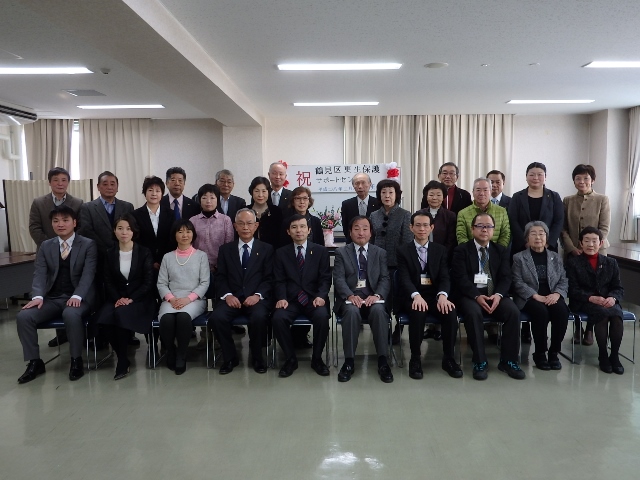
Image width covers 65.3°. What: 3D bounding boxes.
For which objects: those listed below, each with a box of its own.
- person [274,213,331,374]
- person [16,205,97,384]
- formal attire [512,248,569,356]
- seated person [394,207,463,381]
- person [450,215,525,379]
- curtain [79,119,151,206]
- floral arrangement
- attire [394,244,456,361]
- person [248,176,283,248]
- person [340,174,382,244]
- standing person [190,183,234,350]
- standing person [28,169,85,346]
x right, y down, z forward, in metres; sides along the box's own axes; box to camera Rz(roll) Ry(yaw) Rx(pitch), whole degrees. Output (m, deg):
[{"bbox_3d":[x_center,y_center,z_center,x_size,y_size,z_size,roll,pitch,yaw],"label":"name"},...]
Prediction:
[{"bbox_3d":[-0.153,0.416,4.134,0.500,1.230,0.760,-1,6,0],"label":"person"},{"bbox_3d":[-2.162,0.394,4.183,0.540,1.356,0.840,0,6,3],"label":"person"},{"bbox_3d":[1.869,0.502,4.308,0.448,0.860,0.580,0,6,7],"label":"formal attire"},{"bbox_3d":[0.888,0.402,4.169,0.500,1.290,0.800,0,6,5],"label":"seated person"},{"bbox_3d":[1.388,0.409,4.152,0.540,1.270,0.800,0,6,6],"label":"person"},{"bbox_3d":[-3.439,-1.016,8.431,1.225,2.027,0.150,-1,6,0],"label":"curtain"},{"bbox_3d":[0.095,-0.281,6.474,0.400,0.330,0.330,0,6,1],"label":"floral arrangement"},{"bbox_3d":[0.898,0.484,4.225,0.471,0.954,0.640,-1,6,1],"label":"attire"},{"bbox_3d":[-0.530,0.192,4.871,0.417,1.610,0.310,-1,6,0],"label":"person"},{"bbox_3d":[0.444,0.115,5.282,0.480,1.645,0.320,0,6,4],"label":"person"},{"bbox_3d":[-1.033,0.231,4.783,0.460,1.540,0.330,-1,6,-4],"label":"standing person"},{"bbox_3d":[-2.523,0.158,4.838,0.540,1.700,0.340,-2,6,-14],"label":"standing person"}]

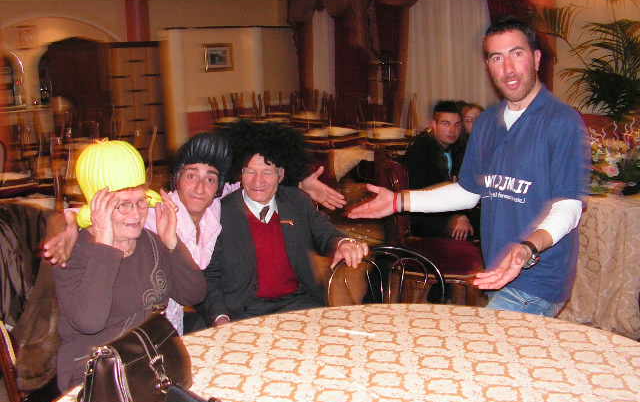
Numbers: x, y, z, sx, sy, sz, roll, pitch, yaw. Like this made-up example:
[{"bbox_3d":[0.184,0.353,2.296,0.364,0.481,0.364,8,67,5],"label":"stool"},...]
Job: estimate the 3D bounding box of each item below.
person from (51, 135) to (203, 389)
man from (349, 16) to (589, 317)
[{"bbox_3d":[-0.476,0.500,1.953,0.520,1.290,0.720,-7,13,-27],"label":"person"},{"bbox_3d":[0.492,0.262,2.150,0.640,1.670,0.580,10,16,41],"label":"man"}]

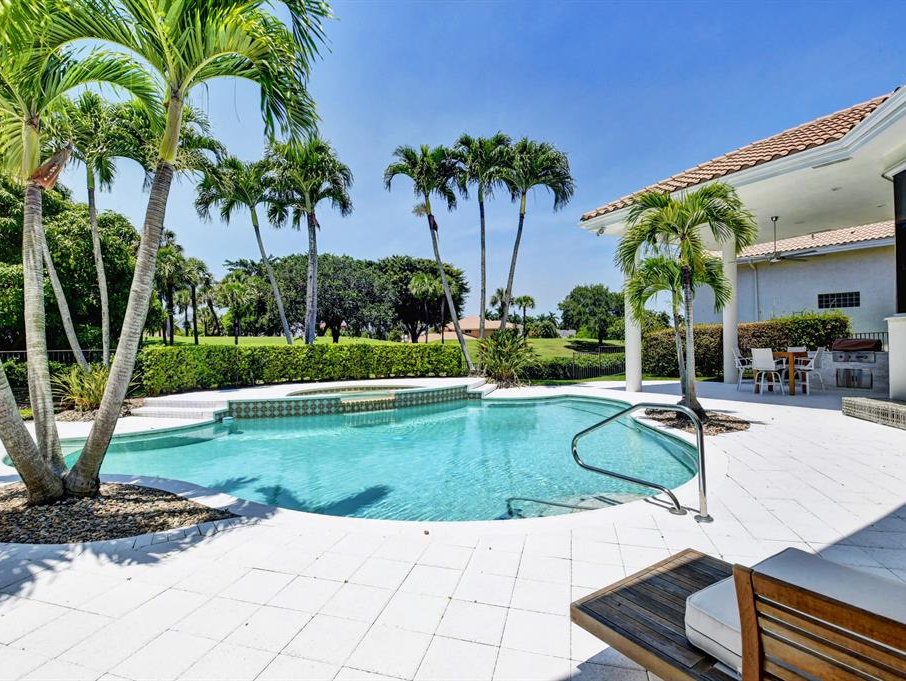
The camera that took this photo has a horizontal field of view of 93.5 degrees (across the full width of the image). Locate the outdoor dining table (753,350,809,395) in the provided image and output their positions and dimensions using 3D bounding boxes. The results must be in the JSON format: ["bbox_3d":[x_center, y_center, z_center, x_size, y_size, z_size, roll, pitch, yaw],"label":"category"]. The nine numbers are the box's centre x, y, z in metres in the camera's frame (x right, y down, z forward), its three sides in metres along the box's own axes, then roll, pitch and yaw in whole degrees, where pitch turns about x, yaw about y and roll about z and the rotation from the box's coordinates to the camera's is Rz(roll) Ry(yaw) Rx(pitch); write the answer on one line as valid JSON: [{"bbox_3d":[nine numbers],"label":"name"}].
[{"bbox_3d":[7.848,0.776,10.211,0.900,0.950,0.900,0,-1,-34],"label":"outdoor dining table"}]

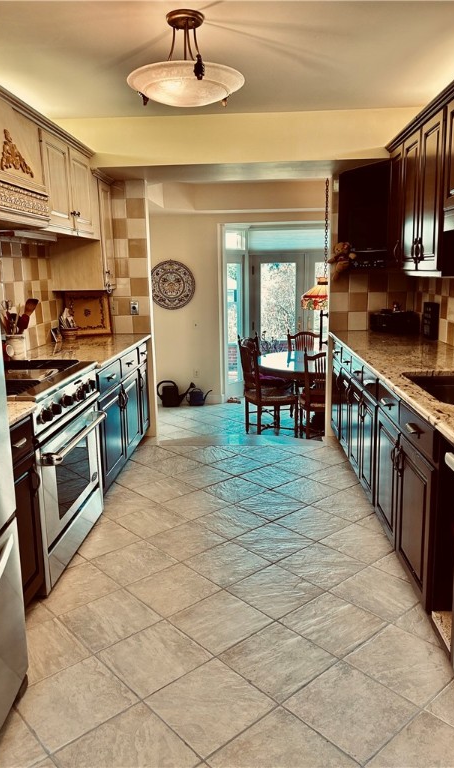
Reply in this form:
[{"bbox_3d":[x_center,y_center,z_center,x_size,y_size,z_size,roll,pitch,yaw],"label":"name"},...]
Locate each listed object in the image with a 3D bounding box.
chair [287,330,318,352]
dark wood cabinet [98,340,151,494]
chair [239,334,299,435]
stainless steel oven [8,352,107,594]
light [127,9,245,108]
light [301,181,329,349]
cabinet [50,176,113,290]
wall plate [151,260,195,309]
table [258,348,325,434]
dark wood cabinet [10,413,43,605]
[{"bbox_3d":[1.023,-0.131,7.064,0.480,0.990,0.520,-3,11,-8],"label":"chair"},{"bbox_3d":[-1.020,0.202,4.207,0.650,0.855,1.575,-1,11,3],"label":"dark wood cabinet"},{"bbox_3d":[0.427,0.066,6.093,0.510,1.000,0.480,-5,12,-20],"label":"chair"},{"bbox_3d":[-1.063,0.409,2.971,0.690,0.925,0.920,-1,11,3],"label":"stainless steel oven"},{"bbox_3d":[-0.174,-1.367,2.455,0.505,0.350,0.505,-1,11,3],"label":"light"},{"bbox_3d":[1.064,-1.459,6.138,0.530,1.470,0.530,-1,11,3],"label":"light"},{"bbox_3d":[-1.143,-1.161,4.564,0.415,0.821,0.363,-1,11,3],"label":"cabinet"},{"bbox_3d":[-0.696,-1.263,7.359,0.620,0.620,0.040,-4,11,-13],"label":"wall plate"},{"bbox_3d":[1.117,0.108,6.443,1.540,0.755,1.540,-1,11,3],"label":"table"},{"bbox_3d":[-1.118,0.578,2.293,0.650,0.855,0.470,-1,11,3],"label":"dark wood cabinet"}]

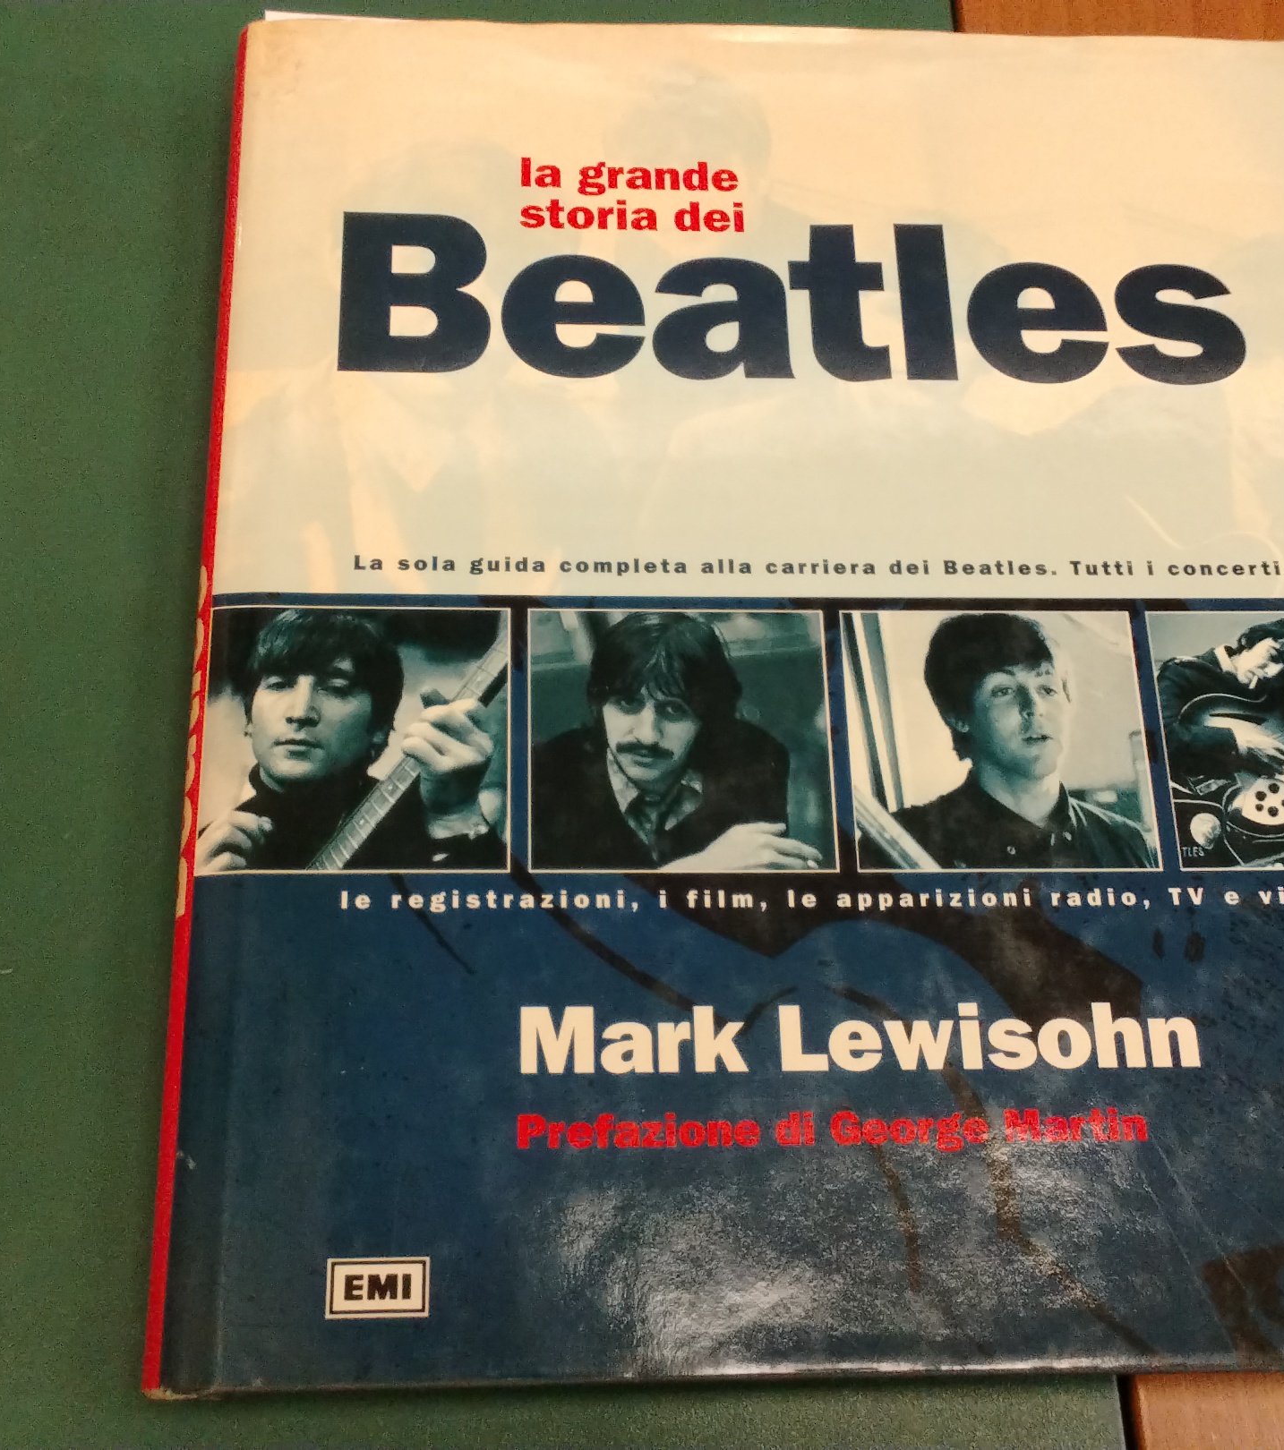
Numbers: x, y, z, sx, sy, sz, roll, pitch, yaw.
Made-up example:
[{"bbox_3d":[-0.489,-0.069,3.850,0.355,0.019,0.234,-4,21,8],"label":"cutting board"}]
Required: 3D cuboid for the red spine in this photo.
[{"bbox_3d":[-0.084,-0.018,0.351,0.011,0.029,0.288,0,71,-3],"label":"red spine"}]

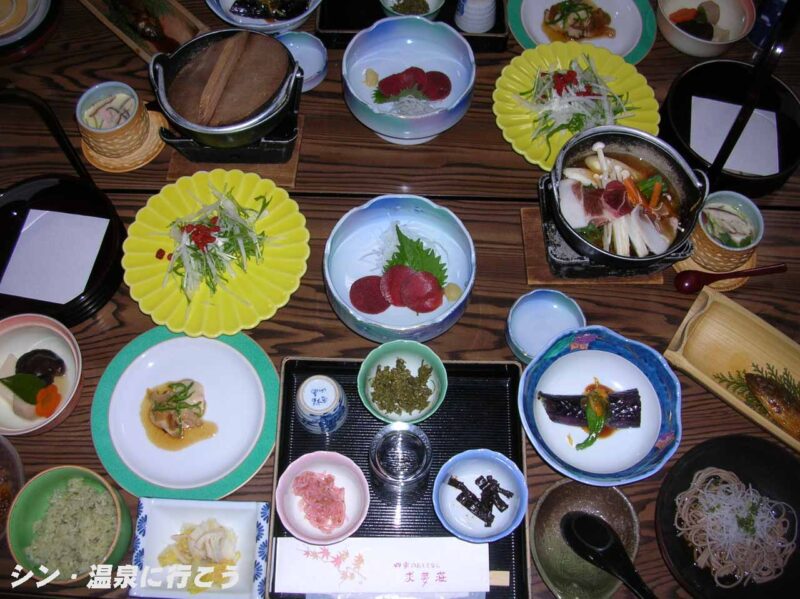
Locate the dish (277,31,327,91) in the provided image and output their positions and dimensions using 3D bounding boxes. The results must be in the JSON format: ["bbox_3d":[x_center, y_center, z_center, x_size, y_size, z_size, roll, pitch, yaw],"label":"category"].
[{"bbox_3d":[-0.140,-0.316,1.086,0.088,0.030,0.088,1,64,-1],"label":"dish"}]

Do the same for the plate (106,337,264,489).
[{"bbox_3d":[-0.229,0.124,0.880,0.171,0.021,0.171,1,64,-1],"label":"plate"}]

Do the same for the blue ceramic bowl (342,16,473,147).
[{"bbox_3d":[0.011,-0.278,1.049,0.168,0.075,0.168,1,64,-1],"label":"blue ceramic bowl"}]

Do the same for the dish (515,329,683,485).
[{"bbox_3d":[0.208,0.116,0.864,0.171,0.043,0.171,0,67,-1],"label":"dish"}]

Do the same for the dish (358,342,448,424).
[{"bbox_3d":[0.003,0.096,0.877,0.094,0.042,0.094,1,64,-1],"label":"dish"}]

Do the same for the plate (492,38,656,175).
[{"bbox_3d":[0.227,-0.239,1.054,0.216,0.041,0.216,1,64,-1],"label":"plate"}]

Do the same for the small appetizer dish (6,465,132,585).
[{"bbox_3d":[-0.321,0.226,0.800,0.108,0.063,0.108,0,67,-1],"label":"small appetizer dish"}]

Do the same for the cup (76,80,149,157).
[{"bbox_3d":[-0.345,-0.215,0.981,0.074,0.061,0.074,0,67,-1],"label":"cup"}]

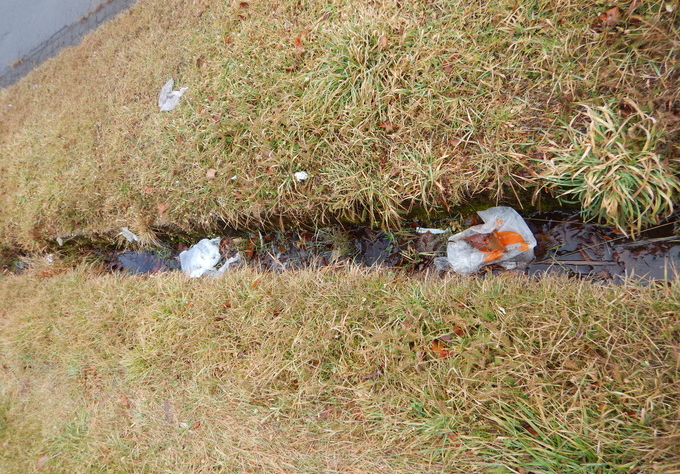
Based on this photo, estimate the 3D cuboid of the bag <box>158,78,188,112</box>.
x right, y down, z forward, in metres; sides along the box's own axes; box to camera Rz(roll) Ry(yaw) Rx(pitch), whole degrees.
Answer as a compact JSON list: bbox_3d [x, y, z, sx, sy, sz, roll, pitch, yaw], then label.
[{"bbox_3d":[-0.928,-0.795,2.633,0.259,0.060,0.172,9,93,38],"label":"bag"}]

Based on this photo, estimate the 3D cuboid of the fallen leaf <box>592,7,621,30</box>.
[{"bbox_3d":[0.742,-0.598,1.310,0.065,0.040,0.044,-19,76,36],"label":"fallen leaf"}]

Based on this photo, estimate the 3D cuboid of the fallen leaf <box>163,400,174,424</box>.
[{"bbox_3d":[-0.930,0.951,2.564,0.058,0.020,0.116,-24,73,35],"label":"fallen leaf"}]

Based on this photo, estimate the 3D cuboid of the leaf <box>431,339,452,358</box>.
[{"bbox_3d":[0.345,0.368,1.578,0.077,0.030,0.061,-28,71,34],"label":"leaf"}]

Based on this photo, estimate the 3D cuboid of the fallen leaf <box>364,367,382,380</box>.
[{"bbox_3d":[0.127,0.507,1.746,0.085,0.025,0.045,-40,65,30],"label":"fallen leaf"}]

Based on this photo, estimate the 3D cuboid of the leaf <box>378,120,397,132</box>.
[{"bbox_3d":[0.179,-0.410,1.756,0.081,0.025,0.041,38,110,33],"label":"leaf"}]

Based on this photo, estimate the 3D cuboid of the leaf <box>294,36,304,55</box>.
[{"bbox_3d":[-0.178,-0.831,2.062,0.043,0.025,0.085,-18,76,36],"label":"leaf"}]

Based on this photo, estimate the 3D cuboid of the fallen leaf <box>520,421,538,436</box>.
[{"bbox_3d":[0.564,0.569,1.397,0.060,0.025,0.045,51,117,29],"label":"fallen leaf"}]

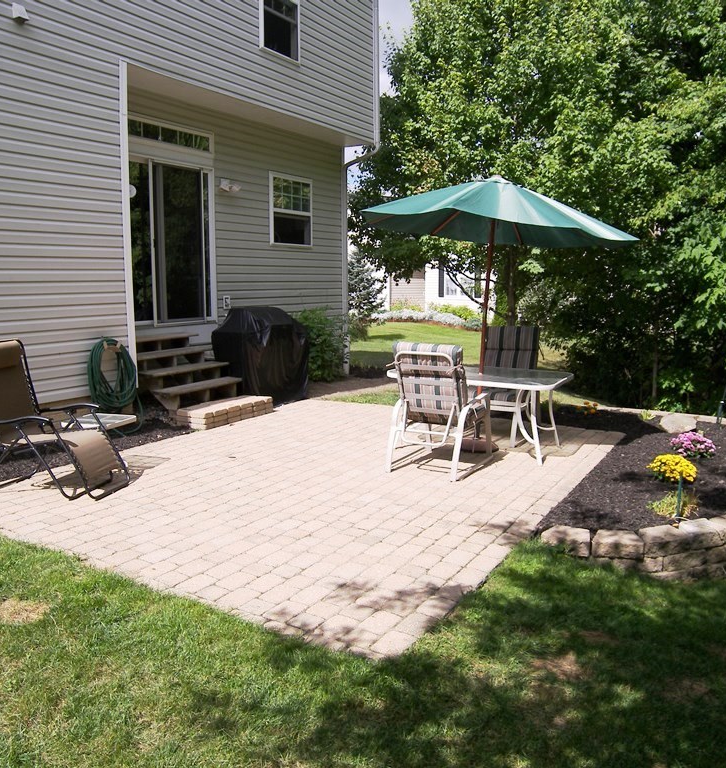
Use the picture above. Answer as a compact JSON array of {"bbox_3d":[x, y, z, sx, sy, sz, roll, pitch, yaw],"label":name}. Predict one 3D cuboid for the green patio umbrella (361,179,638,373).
[{"bbox_3d":[1.154,-0.624,6.560,2.480,2.520,2.480,4,8,-1],"label":"green patio umbrella"}]

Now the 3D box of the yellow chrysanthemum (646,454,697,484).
[{"bbox_3d":[2.371,0.624,5.571,0.390,0.240,0.380,0,8,0],"label":"yellow chrysanthemum"}]

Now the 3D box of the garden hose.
[{"bbox_3d":[-2.492,0.005,7.120,0.260,0.900,0.500,5,10,31],"label":"garden hose"}]

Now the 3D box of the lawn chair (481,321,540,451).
[{"bbox_3d":[1.380,-0.002,7.187,0.630,1.100,0.880,4,9,26],"label":"lawn chair"}]

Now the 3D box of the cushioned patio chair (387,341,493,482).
[{"bbox_3d":[0.690,0.157,6.119,0.630,1.100,0.880,4,9,27],"label":"cushioned patio chair"}]

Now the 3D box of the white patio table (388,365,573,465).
[{"bbox_3d":[1.060,0.270,6.681,1.640,0.710,1.070,4,9,26],"label":"white patio table"}]

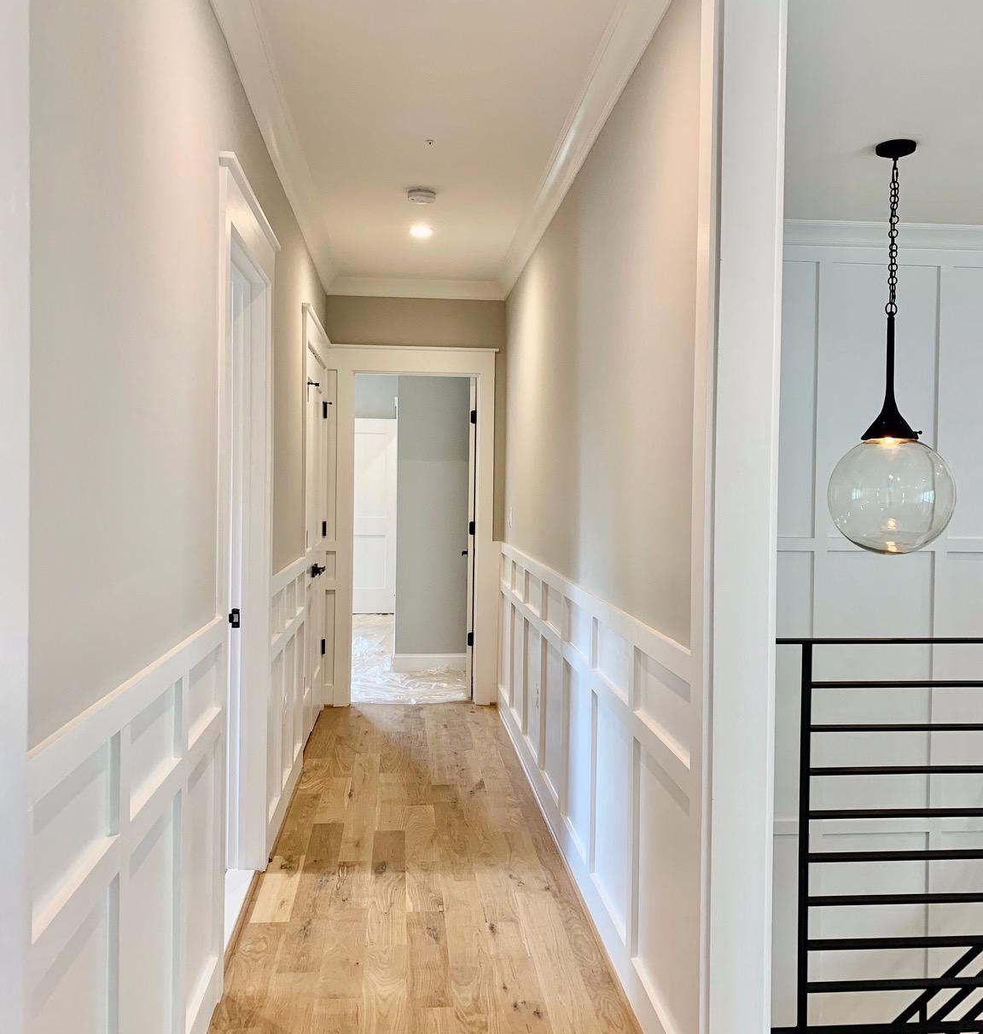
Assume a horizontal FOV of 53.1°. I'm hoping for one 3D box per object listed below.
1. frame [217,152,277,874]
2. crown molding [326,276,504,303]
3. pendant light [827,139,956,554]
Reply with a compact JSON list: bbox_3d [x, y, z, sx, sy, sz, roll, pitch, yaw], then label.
[{"bbox_3d":[-0.814,0.150,3.167,0.129,2.293,1.036,0,2,-5],"label":"frame"},{"bbox_3d":[-0.470,-1.432,6.232,1.129,0.107,0.090,0,2,-5],"label":"crown molding"},{"bbox_3d":[1.530,-0.630,3.757,0.450,1.543,0.450,0,2,-5],"label":"pendant light"}]

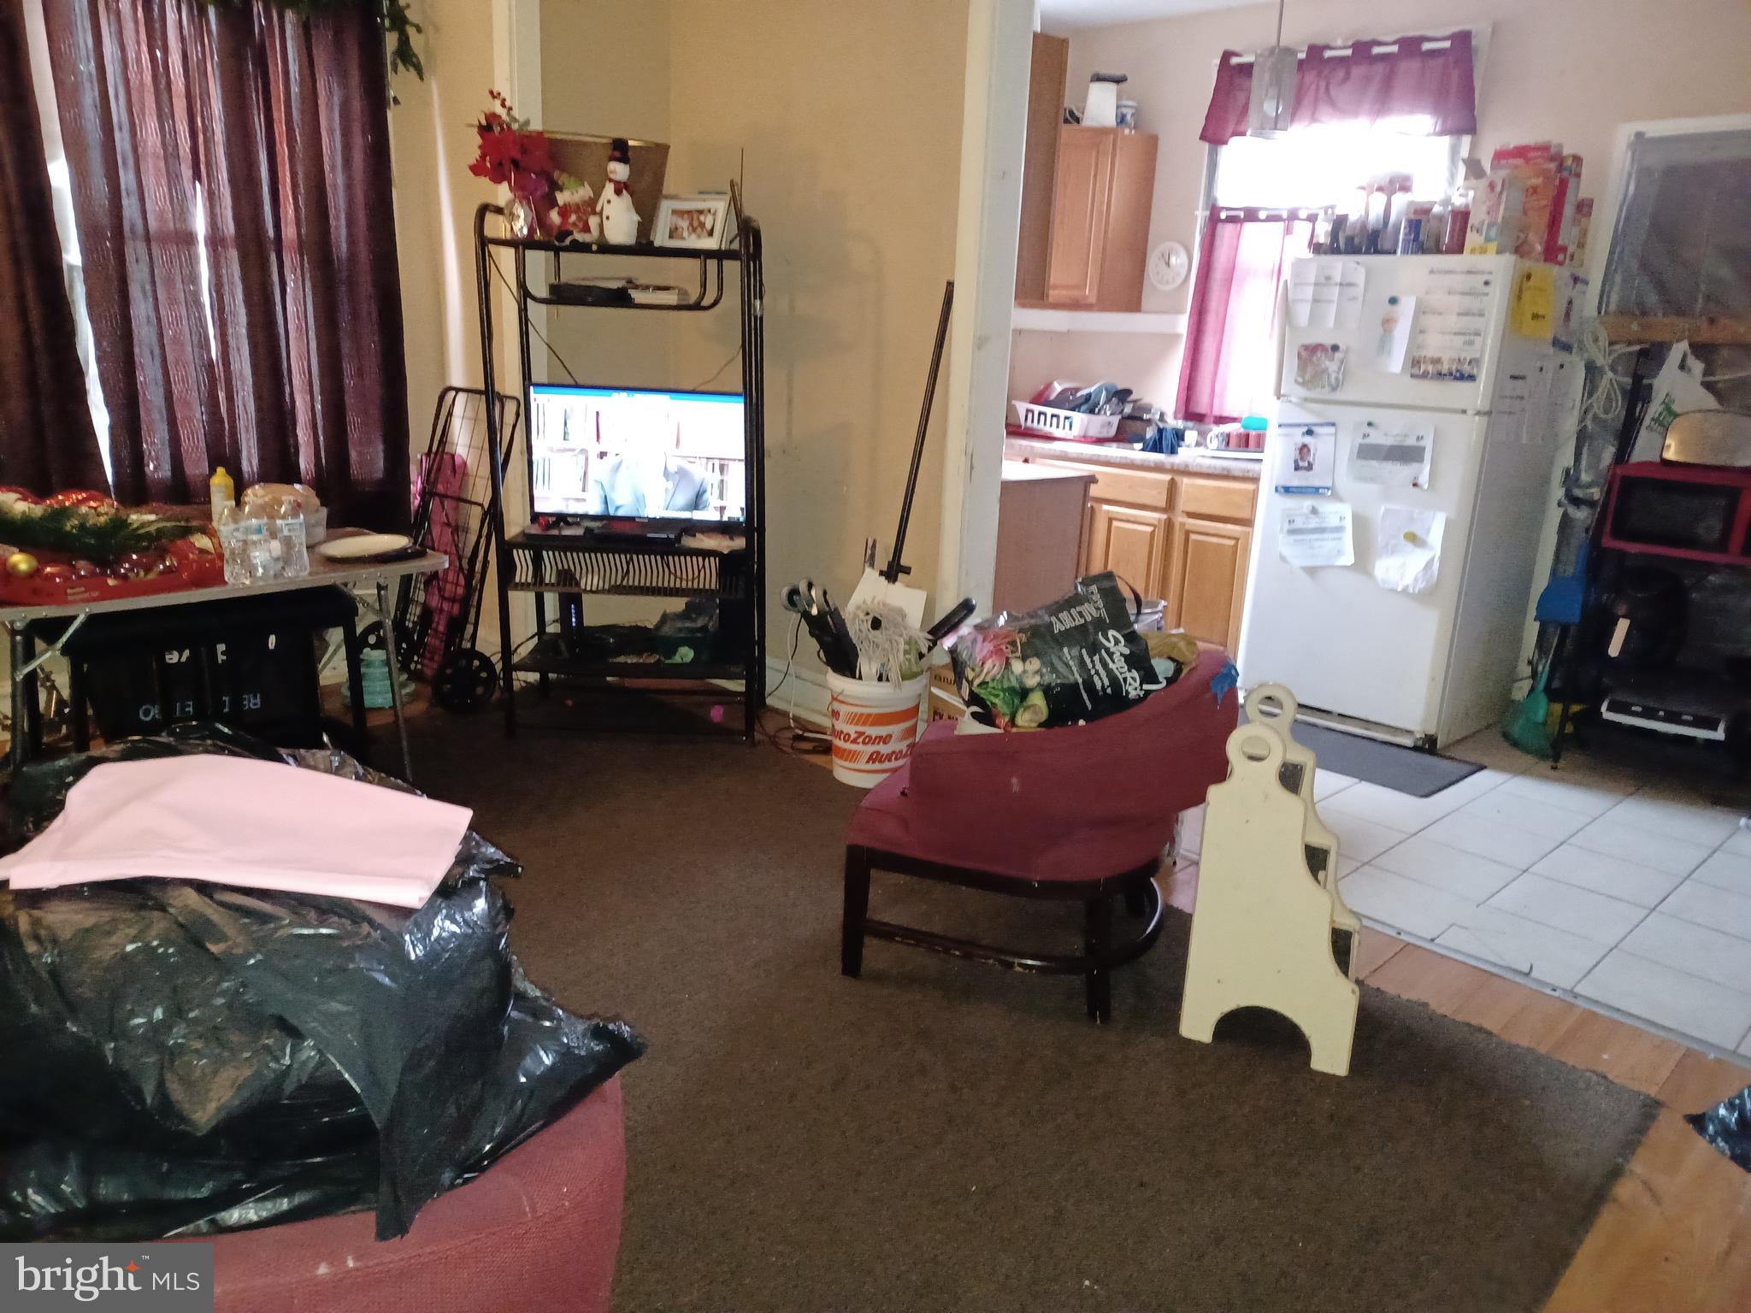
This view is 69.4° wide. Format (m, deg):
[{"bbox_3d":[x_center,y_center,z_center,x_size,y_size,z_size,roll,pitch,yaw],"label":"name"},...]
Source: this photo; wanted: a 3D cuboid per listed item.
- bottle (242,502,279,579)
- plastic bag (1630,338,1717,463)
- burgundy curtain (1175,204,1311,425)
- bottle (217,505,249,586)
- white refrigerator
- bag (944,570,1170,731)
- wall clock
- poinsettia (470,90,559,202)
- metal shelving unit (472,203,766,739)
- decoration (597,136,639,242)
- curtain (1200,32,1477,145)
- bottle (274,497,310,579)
[{"bbox_3d":[-1.645,-0.304,3.367,0.068,0.205,0.068,-13,22,-42],"label":"bottle"},{"bbox_3d":[2.565,-0.795,3.989,0.180,0.390,0.250,-13,22,-42],"label":"plastic bag"},{"bbox_3d":[1.558,-1.435,5.382,0.080,0.910,0.550,-13,22,-42],"label":"burgundy curtain"},{"bbox_3d":[-1.690,-0.290,3.315,0.068,0.205,0.068,-13,22,-42],"label":"bottle"},{"bbox_3d":[1.965,-0.600,4.670,0.700,1.655,0.750,-13,22,-42],"label":"white refrigerator"},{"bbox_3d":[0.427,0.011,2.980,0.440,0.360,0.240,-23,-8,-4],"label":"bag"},{"bbox_3d":[1.306,-1.733,5.618,0.040,0.212,0.215,-13,22,-42],"label":"wall clock"},{"bbox_3d":[-1.109,-1.566,3.895,0.270,0.330,0.230,2,16,0],"label":"poinsettia"},{"bbox_3d":[-0.814,-0.594,4.254,0.860,1.710,0.400,2,16,0],"label":"metal shelving unit"},{"bbox_3d":[-0.786,-1.431,3.893,0.120,0.305,0.100,8,17,19],"label":"decoration"},{"bbox_3d":[1.778,-2.201,4.926,0.090,0.370,1.110,-13,22,-42],"label":"curtain"},{"bbox_3d":[-1.581,-0.317,3.415,0.068,0.205,0.068,-13,22,-42],"label":"bottle"}]

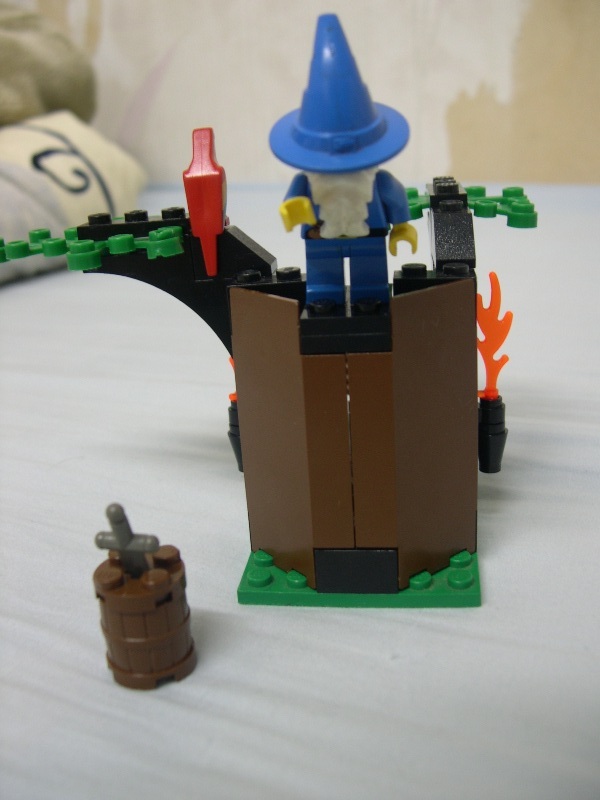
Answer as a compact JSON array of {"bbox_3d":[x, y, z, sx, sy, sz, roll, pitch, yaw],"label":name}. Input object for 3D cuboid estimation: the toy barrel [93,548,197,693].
[{"bbox_3d":[-0.027,0.038,0.155,0.016,0.019,0.016,-1,17,8],"label":"toy barrel"}]

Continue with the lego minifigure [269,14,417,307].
[{"bbox_3d":[0.007,-0.039,0.152,0.025,0.050,0.025,-1,17,8],"label":"lego minifigure"}]

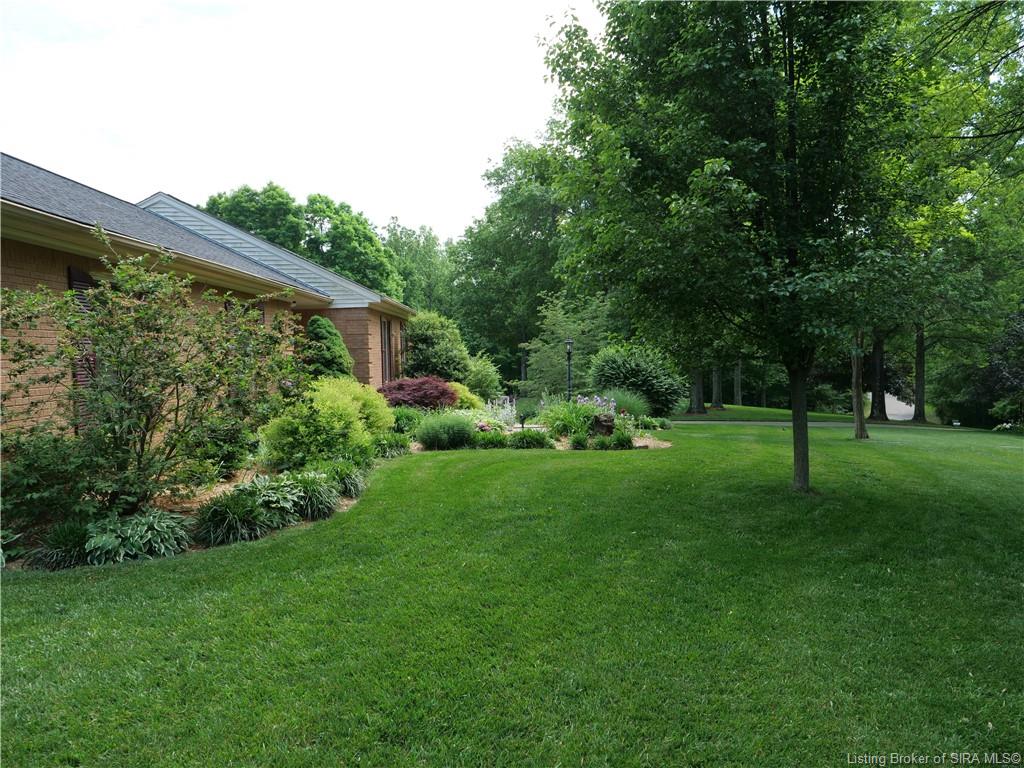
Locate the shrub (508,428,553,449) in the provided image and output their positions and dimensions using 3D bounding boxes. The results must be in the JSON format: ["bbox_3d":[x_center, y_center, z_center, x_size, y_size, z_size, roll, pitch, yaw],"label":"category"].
[{"bbox_3d":[0.307,0.905,11.660,0.780,0.350,0.600,-1,3,0],"label":"shrub"}]

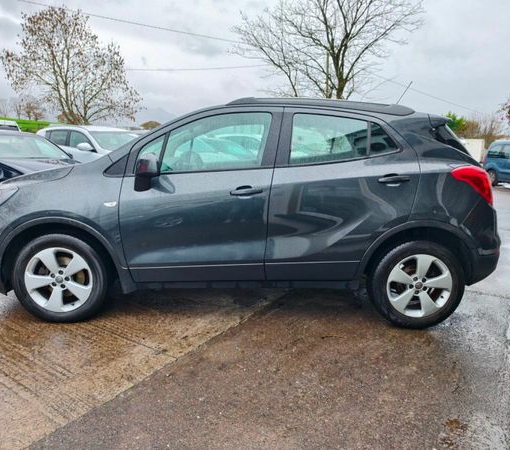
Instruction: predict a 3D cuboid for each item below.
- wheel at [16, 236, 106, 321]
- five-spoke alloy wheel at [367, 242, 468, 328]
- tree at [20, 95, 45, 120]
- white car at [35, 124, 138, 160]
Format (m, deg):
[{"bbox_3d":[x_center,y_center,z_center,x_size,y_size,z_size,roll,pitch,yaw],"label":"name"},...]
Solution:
[{"bbox_3d":[-1.379,0.371,2.901,0.685,0.685,0.220,1,11,-1],"label":"wheel"},{"bbox_3d":[1.175,0.421,2.933,0.685,0.685,0.220,1,11,-1],"label":"five-spoke alloy wheel"},{"bbox_3d":[-41.855,-21.821,75.000,4.700,4.600,4.400,-5,13,-28],"label":"tree"},{"bbox_3d":[-3.465,-1.556,9.537,4.270,1.450,1.770,8,13,30],"label":"white car"}]

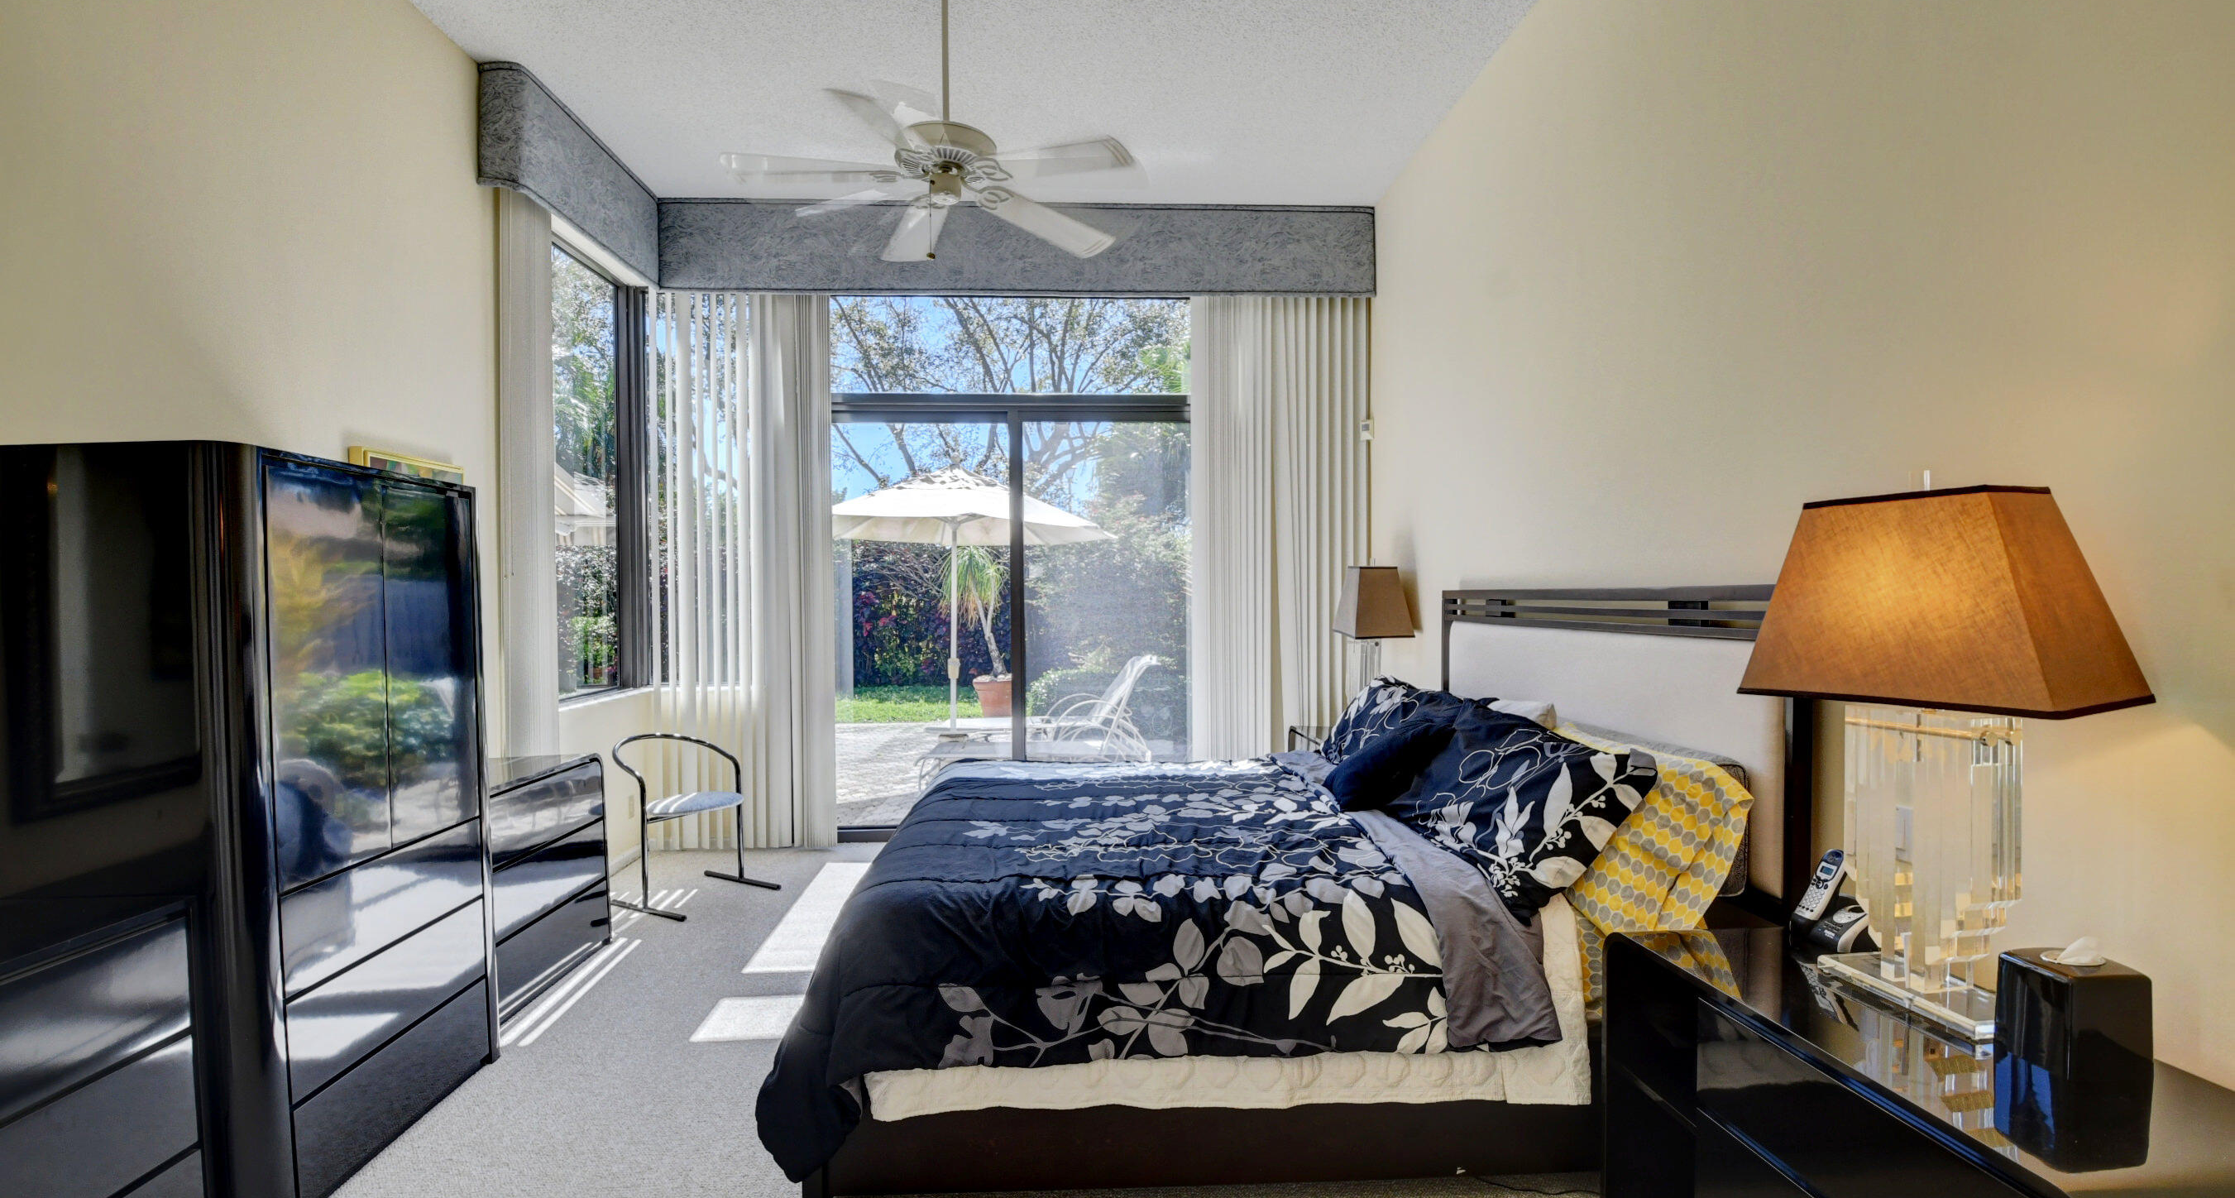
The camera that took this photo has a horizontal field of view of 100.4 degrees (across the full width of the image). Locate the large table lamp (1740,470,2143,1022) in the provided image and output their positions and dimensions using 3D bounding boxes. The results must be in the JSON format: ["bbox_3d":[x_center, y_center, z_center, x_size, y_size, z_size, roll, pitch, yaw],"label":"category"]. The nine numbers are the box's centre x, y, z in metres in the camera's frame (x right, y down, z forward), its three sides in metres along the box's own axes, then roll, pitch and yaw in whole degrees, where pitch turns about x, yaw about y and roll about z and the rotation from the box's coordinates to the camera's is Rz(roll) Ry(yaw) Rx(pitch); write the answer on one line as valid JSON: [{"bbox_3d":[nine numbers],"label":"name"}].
[{"bbox_3d":[1.351,0.253,1.555,0.308,0.844,0.437,-1,0,-21],"label":"large table lamp"}]

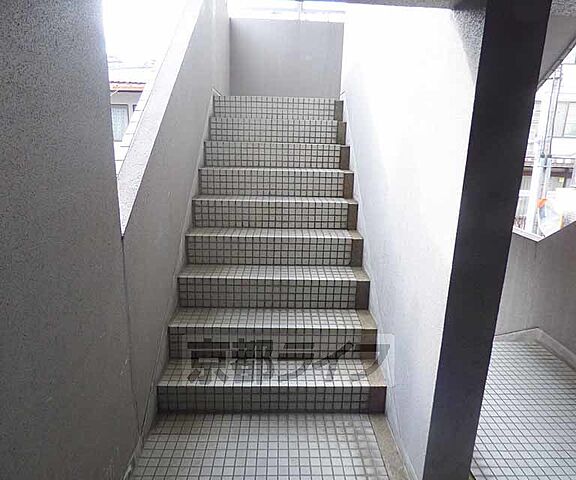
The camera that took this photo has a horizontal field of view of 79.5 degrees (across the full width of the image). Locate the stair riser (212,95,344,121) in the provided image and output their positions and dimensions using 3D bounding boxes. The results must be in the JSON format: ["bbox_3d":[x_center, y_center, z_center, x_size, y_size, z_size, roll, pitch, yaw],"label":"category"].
[{"bbox_3d":[-0.086,-1.224,3.258,1.200,0.187,0.050,1,17,-2],"label":"stair riser"}]

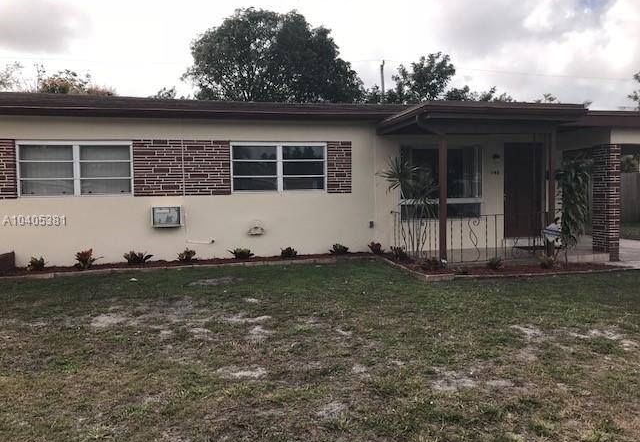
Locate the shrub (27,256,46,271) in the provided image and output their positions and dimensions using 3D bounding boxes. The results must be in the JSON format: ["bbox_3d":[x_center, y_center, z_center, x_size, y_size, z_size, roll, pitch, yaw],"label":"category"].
[{"bbox_3d":[-4.765,0.716,8.718,0.311,0.240,0.296,-2,3,-14],"label":"shrub"}]

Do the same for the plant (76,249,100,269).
[{"bbox_3d":[-4.010,0.660,8.929,0.414,0.320,0.393,-2,3,-14],"label":"plant"}]

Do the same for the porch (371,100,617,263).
[{"bbox_3d":[3.329,-0.653,9.965,3.850,2.780,2.200,-2,3,-14],"label":"porch"}]

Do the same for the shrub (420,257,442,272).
[{"bbox_3d":[1.787,0.697,8.296,0.337,0.198,0.320,-1,3,0],"label":"shrub"}]

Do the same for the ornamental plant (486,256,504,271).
[{"bbox_3d":[2.890,0.700,8.526,0.288,0.219,0.274,-2,3,-14],"label":"ornamental plant"}]

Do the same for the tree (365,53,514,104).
[{"bbox_3d":[6.301,-4.473,27.229,7.614,8.331,6.500,-2,3,-14],"label":"tree"}]

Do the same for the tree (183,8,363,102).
[{"bbox_3d":[-2.211,-5.142,25.279,8.692,10.160,8.300,-2,3,-14],"label":"tree"}]

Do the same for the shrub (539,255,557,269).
[{"bbox_3d":[3.839,0.699,8.717,0.303,0.224,0.288,-2,3,-14],"label":"shrub"}]

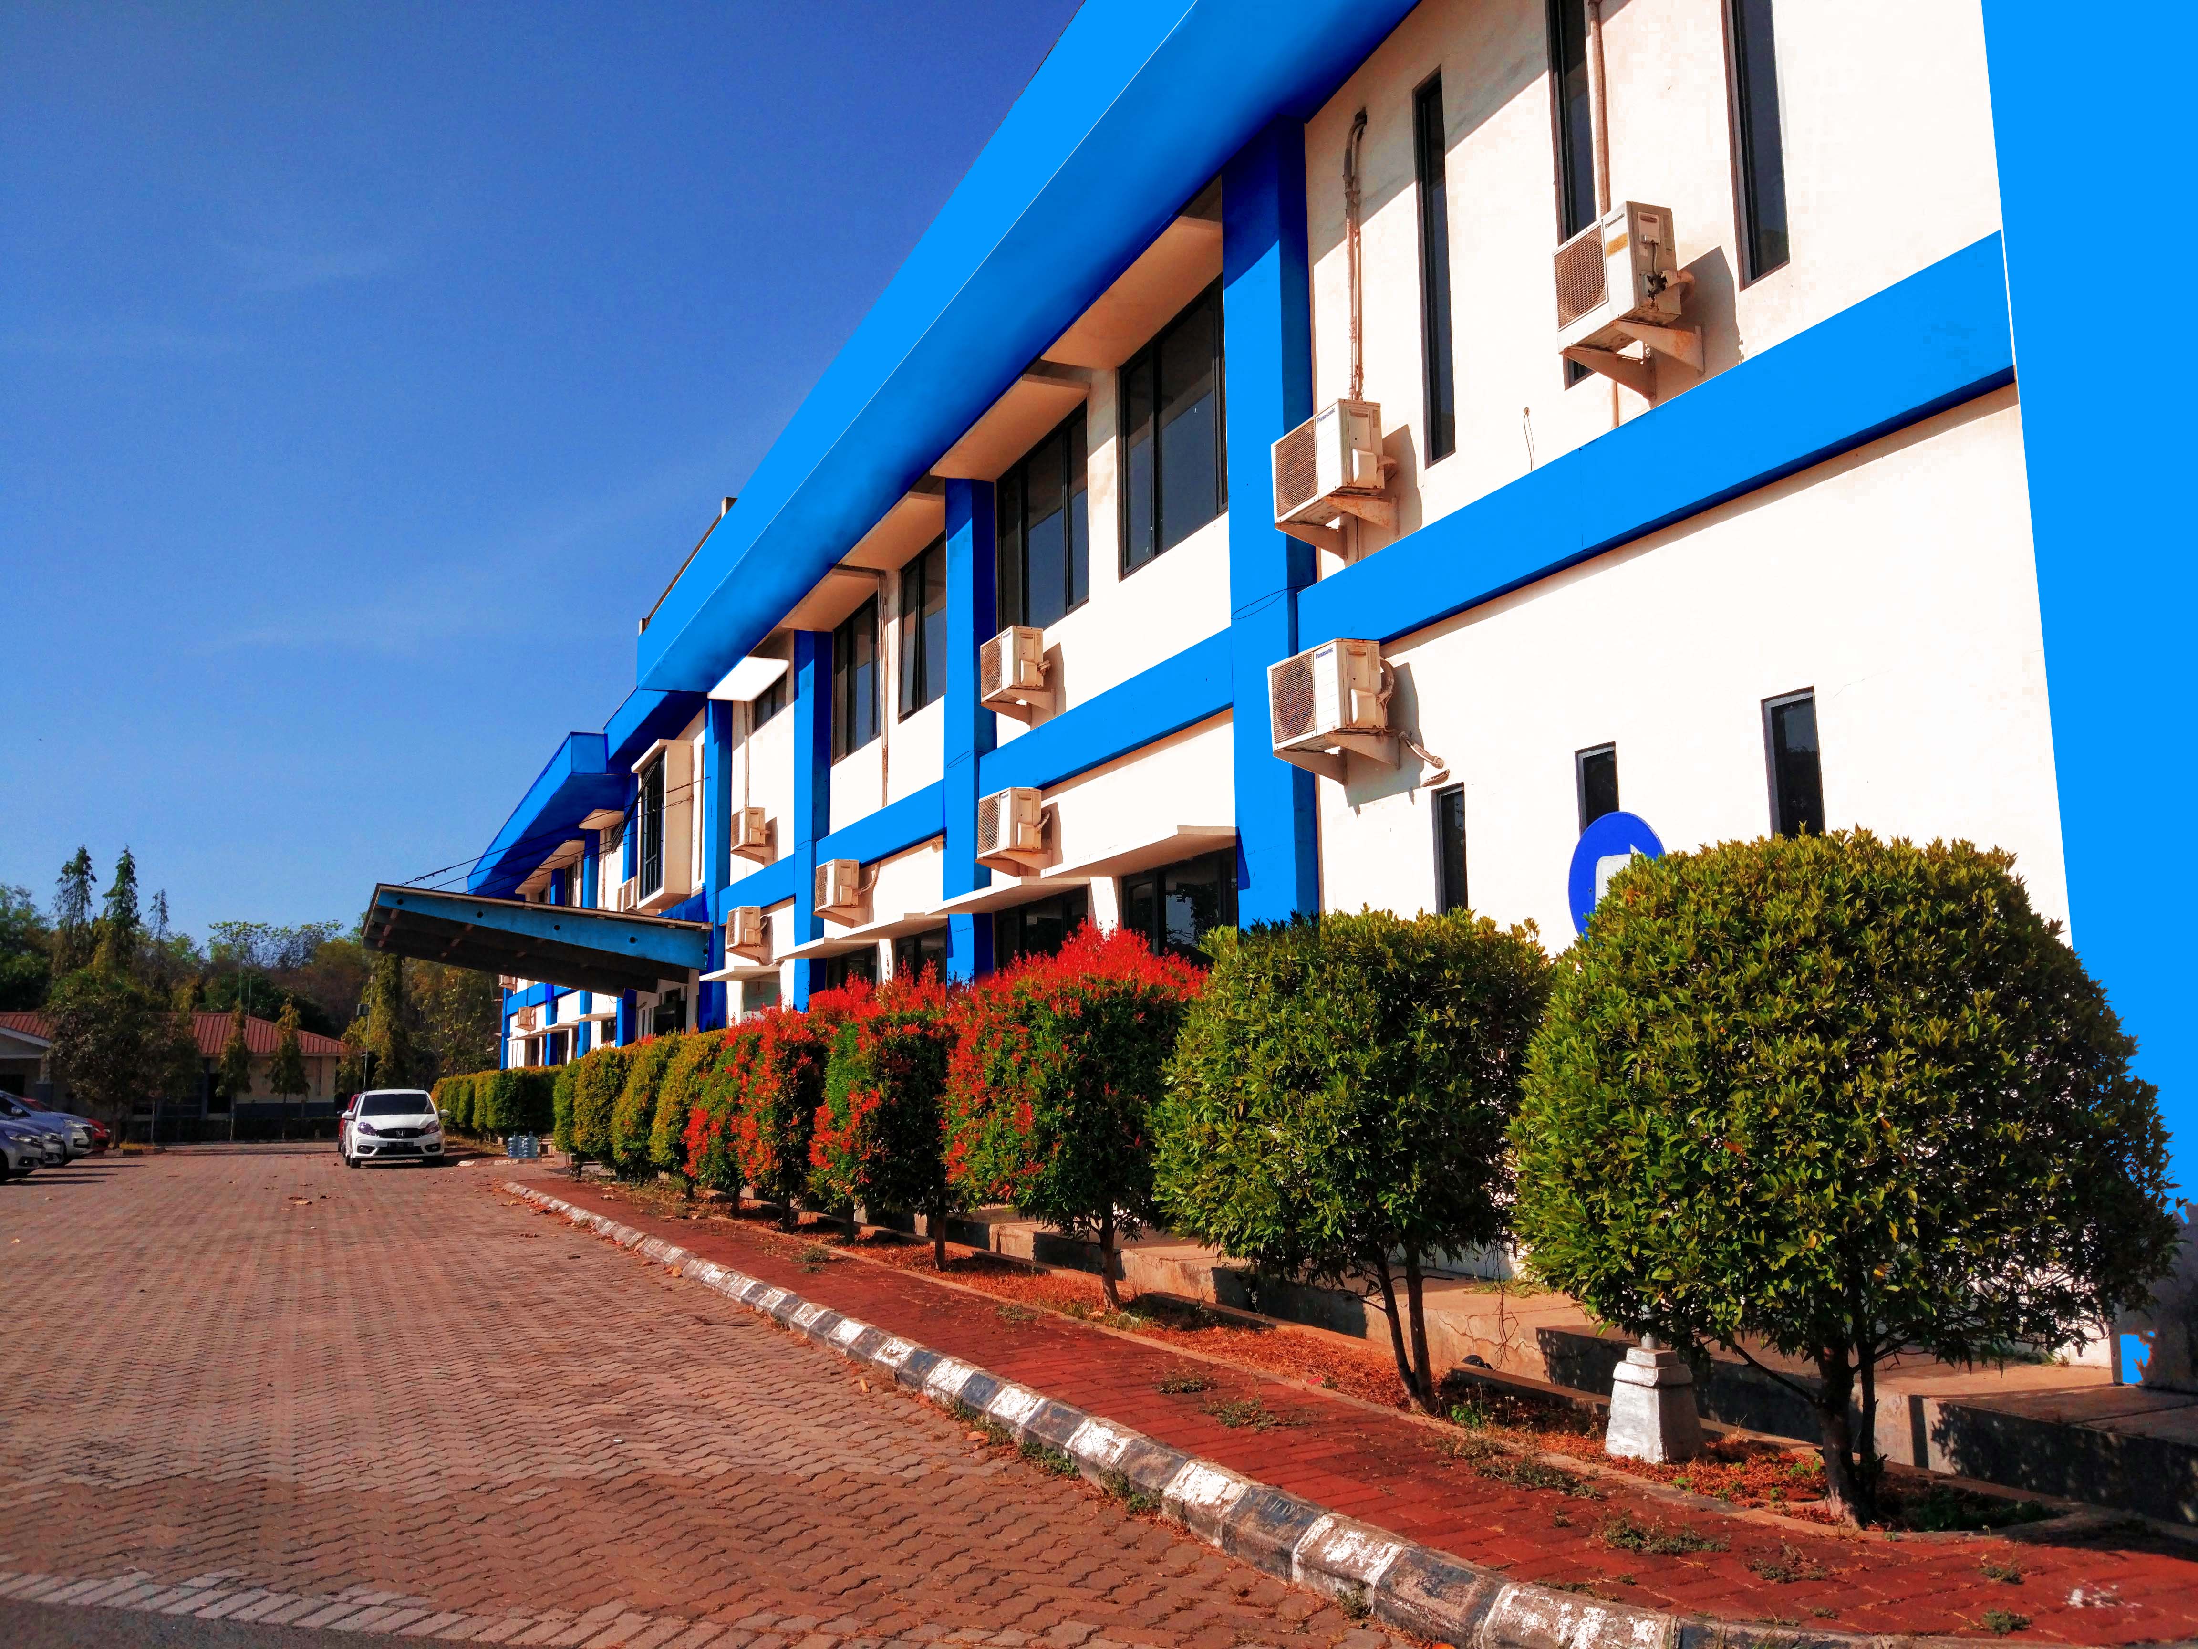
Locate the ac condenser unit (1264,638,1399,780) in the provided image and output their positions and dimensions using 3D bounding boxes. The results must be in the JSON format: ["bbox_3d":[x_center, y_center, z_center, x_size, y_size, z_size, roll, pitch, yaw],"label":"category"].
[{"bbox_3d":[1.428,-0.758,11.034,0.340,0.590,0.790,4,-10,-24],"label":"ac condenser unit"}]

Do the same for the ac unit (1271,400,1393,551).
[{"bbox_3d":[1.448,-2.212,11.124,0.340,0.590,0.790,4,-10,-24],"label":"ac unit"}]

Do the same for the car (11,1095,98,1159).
[{"bbox_3d":[-23.808,6.431,37.967,4.200,1.620,1.700,3,-10,-22],"label":"car"}]

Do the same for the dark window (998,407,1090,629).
[{"bbox_3d":[-0.536,-2.649,16.366,0.100,1.796,2.184,3,-10,-24],"label":"dark window"}]

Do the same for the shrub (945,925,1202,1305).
[{"bbox_3d":[-0.169,1.692,9.996,1.450,2.020,1.450,-1,-9,0],"label":"shrub"}]

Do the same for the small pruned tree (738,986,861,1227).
[{"bbox_3d":[-2.157,2.401,14.418,1.450,2.020,1.450,3,-9,-24],"label":"small pruned tree"}]

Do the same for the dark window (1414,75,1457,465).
[{"bbox_3d":[2.020,-3.345,10.678,0.100,2.408,0.276,3,-10,-24],"label":"dark window"}]

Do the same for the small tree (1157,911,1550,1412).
[{"bbox_3d":[1.022,1.333,7.210,1.500,1.940,1.500,-1,-9,0],"label":"small tree"}]

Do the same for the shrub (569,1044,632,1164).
[{"bbox_3d":[-7.885,4.469,28.300,1.150,2.000,1.150,4,-10,-24],"label":"shrub"}]

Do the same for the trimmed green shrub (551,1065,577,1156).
[{"bbox_3d":[-7.452,4.298,26.200,1.300,1.523,1.300,3,-9,-24],"label":"trimmed green shrub"}]

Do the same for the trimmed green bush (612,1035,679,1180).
[{"bbox_3d":[-4.979,3.422,21.001,1.400,1.782,1.400,3,-9,-24],"label":"trimmed green bush"}]

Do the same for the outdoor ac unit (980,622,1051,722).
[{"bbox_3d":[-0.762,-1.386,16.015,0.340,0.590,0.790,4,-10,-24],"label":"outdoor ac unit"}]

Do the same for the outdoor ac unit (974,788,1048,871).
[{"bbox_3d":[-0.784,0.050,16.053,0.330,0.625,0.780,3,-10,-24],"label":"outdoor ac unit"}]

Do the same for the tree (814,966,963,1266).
[{"bbox_3d":[-1.292,2.124,12.469,1.450,1.960,1.450,3,-9,-24],"label":"tree"}]

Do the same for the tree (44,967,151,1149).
[{"bbox_3d":[-30.353,7.067,54.000,3.300,5.450,3.200,4,-10,-24],"label":"tree"}]

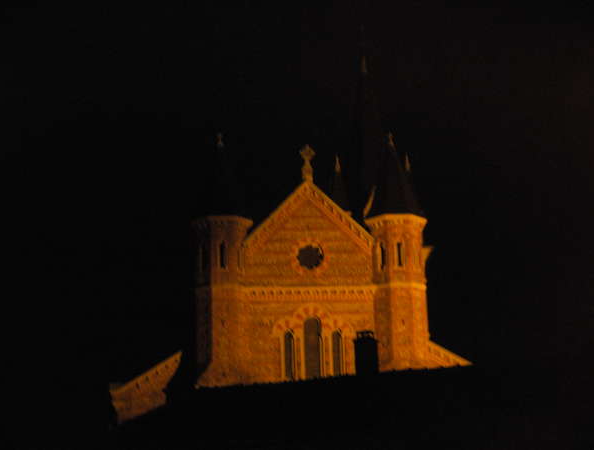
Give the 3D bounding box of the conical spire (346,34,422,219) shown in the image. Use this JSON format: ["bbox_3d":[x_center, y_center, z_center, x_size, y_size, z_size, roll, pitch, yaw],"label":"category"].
[{"bbox_3d":[5.040,-6.354,102.464,4.500,12.050,4.500,-3,-14,3],"label":"conical spire"}]

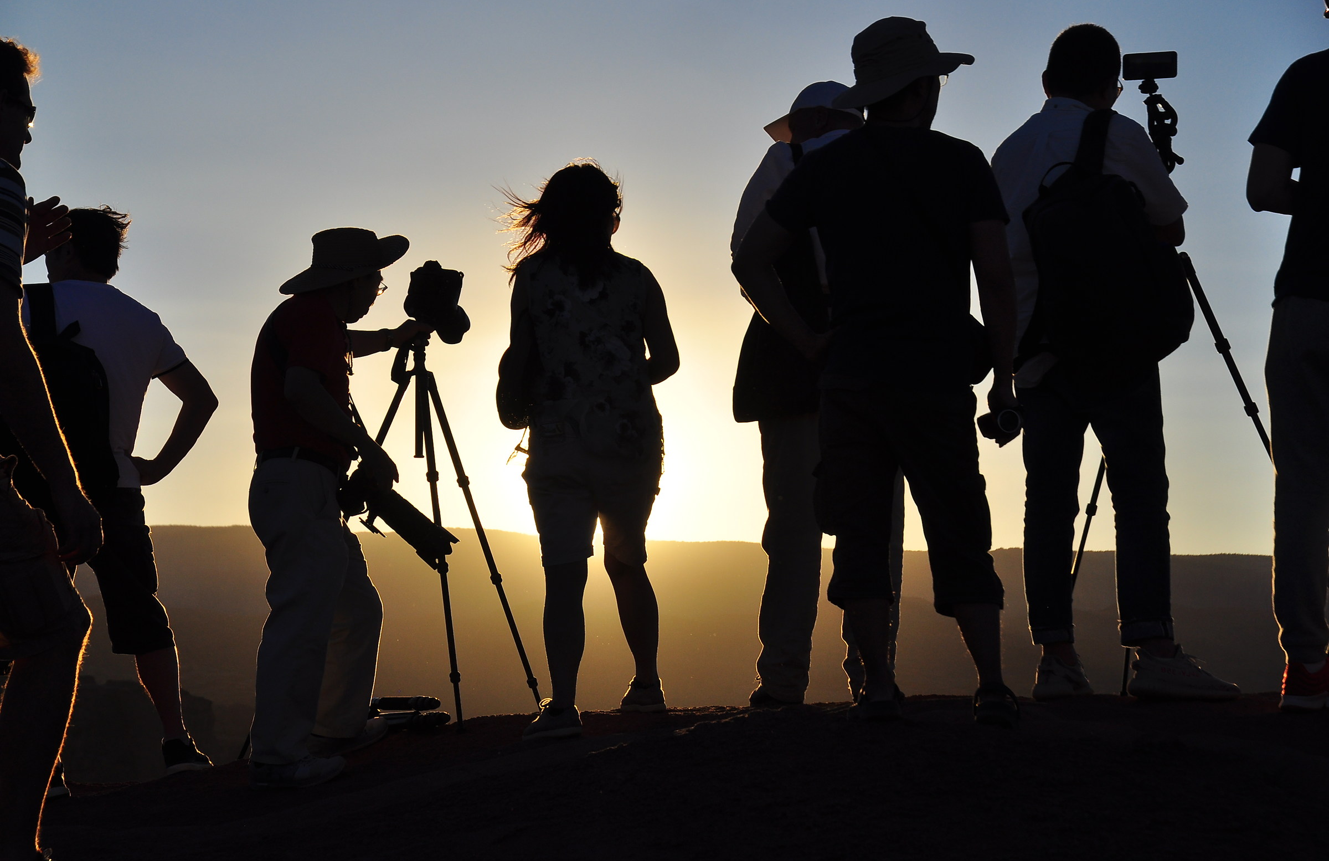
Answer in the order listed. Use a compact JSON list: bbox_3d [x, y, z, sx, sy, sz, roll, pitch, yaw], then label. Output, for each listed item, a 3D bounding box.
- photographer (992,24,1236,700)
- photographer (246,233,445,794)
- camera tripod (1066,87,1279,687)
[{"bbox_3d":[1.169,-0.181,9.400,0.570,1.750,0.480,-1,-2,25],"label":"photographer"},{"bbox_3d":[-0.967,0.227,10.800,0.560,1.670,0.500,1,-2,-30],"label":"photographer"},{"bbox_3d":[1.482,-0.114,9.900,0.860,1.660,0.820,0,-2,11],"label":"camera tripod"}]

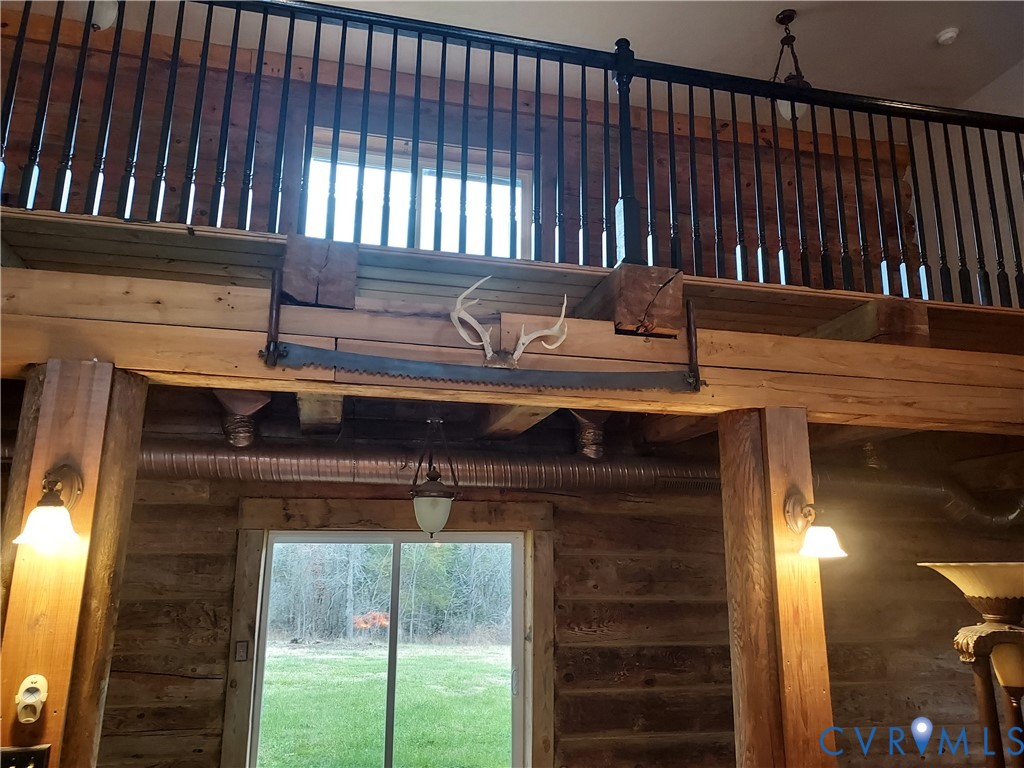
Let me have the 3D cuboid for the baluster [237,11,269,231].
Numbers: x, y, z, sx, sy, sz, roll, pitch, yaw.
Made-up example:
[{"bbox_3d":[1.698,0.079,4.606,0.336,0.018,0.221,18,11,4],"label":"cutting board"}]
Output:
[{"bbox_3d":[-0.940,-0.981,2.599,0.032,0.902,0.032,3,-12,-12],"label":"baluster"}]

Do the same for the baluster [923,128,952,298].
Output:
[{"bbox_3d":[1.934,-0.791,3.225,0.032,0.886,0.032,4,-12,-12],"label":"baluster"}]

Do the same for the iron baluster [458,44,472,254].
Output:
[{"bbox_3d":[-0.179,-0.936,2.777,0.032,0.917,0.032,4,-12,-12],"label":"iron baluster"}]

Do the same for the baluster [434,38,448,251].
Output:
[{"bbox_3d":[-0.274,-0.941,2.744,0.032,0.902,0.032,3,-12,-12],"label":"baluster"}]

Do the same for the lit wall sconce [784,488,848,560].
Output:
[{"bbox_3d":[1.071,0.491,2.507,0.150,0.206,0.195,4,-12,-12],"label":"lit wall sconce"}]

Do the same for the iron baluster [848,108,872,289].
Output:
[{"bbox_3d":[1.539,-0.814,3.140,0.032,0.878,0.032,4,-12,-12],"label":"iron baluster"}]

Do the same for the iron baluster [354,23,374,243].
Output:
[{"bbox_3d":[-0.559,-0.960,2.696,0.032,0.920,0.032,4,-12,-12],"label":"iron baluster"}]

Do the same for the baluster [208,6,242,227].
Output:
[{"bbox_3d":[-1.010,-0.970,2.530,0.034,0.886,0.034,4,-12,-13],"label":"baluster"}]

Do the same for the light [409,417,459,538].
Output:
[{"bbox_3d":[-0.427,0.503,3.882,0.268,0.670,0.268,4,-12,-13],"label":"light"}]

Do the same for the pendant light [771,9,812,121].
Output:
[{"bbox_3d":[1.984,-2.244,5.044,0.270,0.845,0.270,4,-12,-13],"label":"pendant light"}]

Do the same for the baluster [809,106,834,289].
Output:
[{"bbox_3d":[1.379,-0.845,3.171,0.031,0.893,0.031,4,-12,-12],"label":"baluster"}]

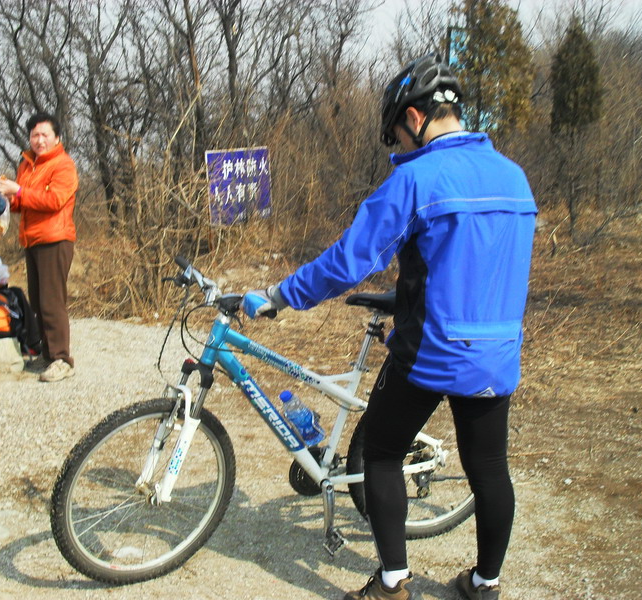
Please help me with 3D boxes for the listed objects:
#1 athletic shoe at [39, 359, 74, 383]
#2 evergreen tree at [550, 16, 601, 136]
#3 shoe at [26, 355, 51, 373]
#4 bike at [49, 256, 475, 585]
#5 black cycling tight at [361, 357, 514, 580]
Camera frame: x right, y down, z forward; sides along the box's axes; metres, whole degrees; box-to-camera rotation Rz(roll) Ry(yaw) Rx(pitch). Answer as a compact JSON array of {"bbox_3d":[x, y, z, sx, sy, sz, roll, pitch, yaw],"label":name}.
[{"bbox_3d":[-1.623,0.435,5.980,0.250,0.110,0.095,-8,14,-41],"label":"athletic shoe"},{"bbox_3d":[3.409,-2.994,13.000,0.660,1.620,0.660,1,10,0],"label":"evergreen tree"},{"bbox_3d":[-1.755,0.394,6.185,0.265,0.105,0.100,-8,13,-40],"label":"shoe"},{"bbox_3d":[-0.072,0.417,3.411,1.720,1.060,0.620,-3,13,-23],"label":"bike"},{"bbox_3d":[0.384,0.492,3.200,0.400,0.800,0.370,-7,13,-37],"label":"black cycling tight"}]

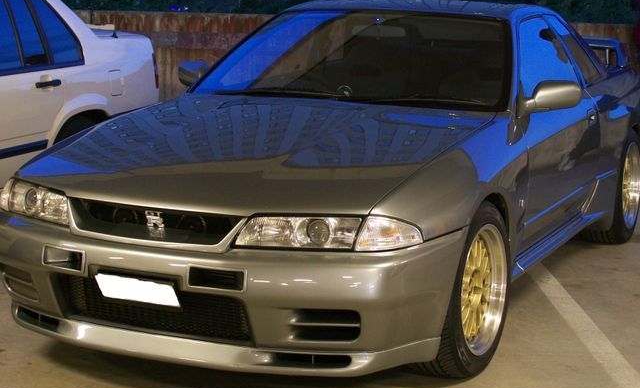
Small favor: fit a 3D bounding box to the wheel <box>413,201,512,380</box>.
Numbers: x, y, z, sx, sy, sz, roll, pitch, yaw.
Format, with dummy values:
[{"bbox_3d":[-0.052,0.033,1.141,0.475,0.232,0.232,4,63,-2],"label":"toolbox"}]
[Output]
[{"bbox_3d":[0.468,0.330,4.527,0.250,0.630,0.630,6,11,27],"label":"wheel"}]

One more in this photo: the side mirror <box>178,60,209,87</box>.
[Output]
[{"bbox_3d":[-0.545,-0.540,5.893,0.225,0.130,0.120,5,10,24],"label":"side mirror"}]

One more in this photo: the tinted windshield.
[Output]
[{"bbox_3d":[0.178,-0.573,5.511,1.400,0.130,0.720,5,43,24],"label":"tinted windshield"}]

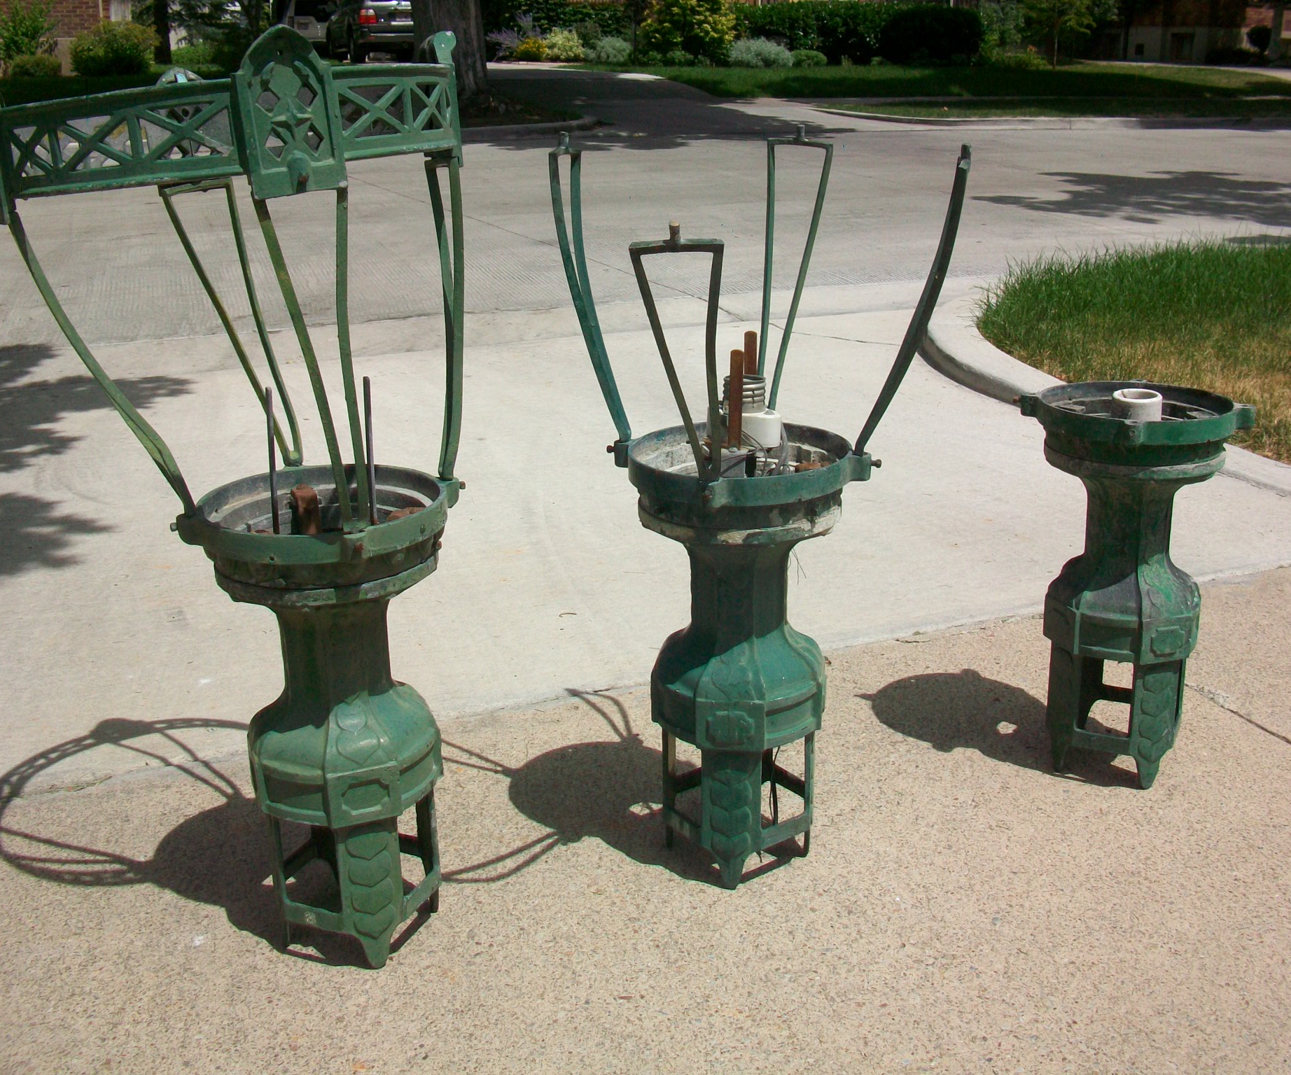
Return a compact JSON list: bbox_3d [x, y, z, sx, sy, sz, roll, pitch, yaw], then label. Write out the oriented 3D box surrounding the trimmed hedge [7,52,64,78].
[{"bbox_3d":[-9.387,-7.275,20.400,0.840,0.380,0.700,-1,18,0],"label":"trimmed hedge"}]

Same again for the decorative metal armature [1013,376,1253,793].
[{"bbox_3d":[0.583,0.063,1.626,0.264,0.470,0.264,5,19,21],"label":"decorative metal armature"}]

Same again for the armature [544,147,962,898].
[{"bbox_3d":[0.109,-0.007,1.360,0.399,0.784,0.500,3,18,13],"label":"armature"}]

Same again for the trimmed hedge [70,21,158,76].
[{"bbox_3d":[-8.100,-7.443,20.200,1.300,0.800,1.100,-1,18,0],"label":"trimmed hedge"}]

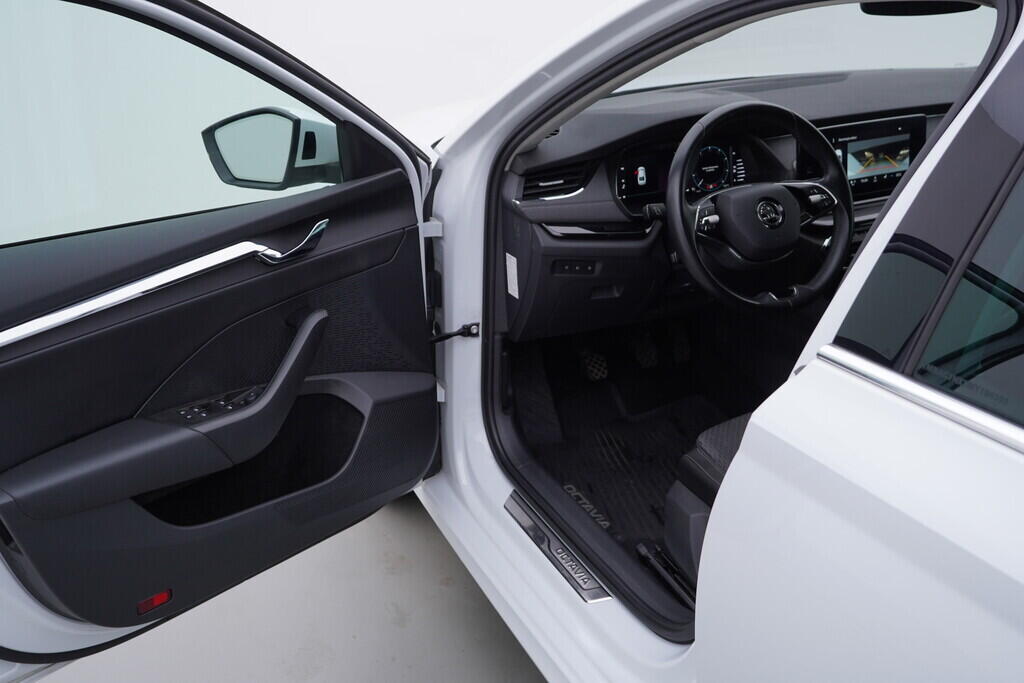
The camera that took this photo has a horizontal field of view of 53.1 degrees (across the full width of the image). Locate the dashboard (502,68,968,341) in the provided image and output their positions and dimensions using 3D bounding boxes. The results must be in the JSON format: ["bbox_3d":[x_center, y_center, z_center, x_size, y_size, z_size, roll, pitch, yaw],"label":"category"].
[{"bbox_3d":[0.624,-0.341,2.209,1.440,0.430,0.570,-11,20,-19],"label":"dashboard"}]

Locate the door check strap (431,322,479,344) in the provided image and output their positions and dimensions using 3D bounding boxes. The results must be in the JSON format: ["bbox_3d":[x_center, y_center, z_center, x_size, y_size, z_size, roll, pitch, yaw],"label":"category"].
[{"bbox_3d":[-0.120,-0.013,2.066,0.115,0.028,0.024,-15,21,-28],"label":"door check strap"}]

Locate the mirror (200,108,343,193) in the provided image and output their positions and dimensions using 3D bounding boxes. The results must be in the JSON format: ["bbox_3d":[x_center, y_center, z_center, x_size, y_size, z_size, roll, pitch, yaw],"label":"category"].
[{"bbox_3d":[-0.458,-0.374,1.980,0.230,0.160,0.150,5,21,26],"label":"mirror"}]

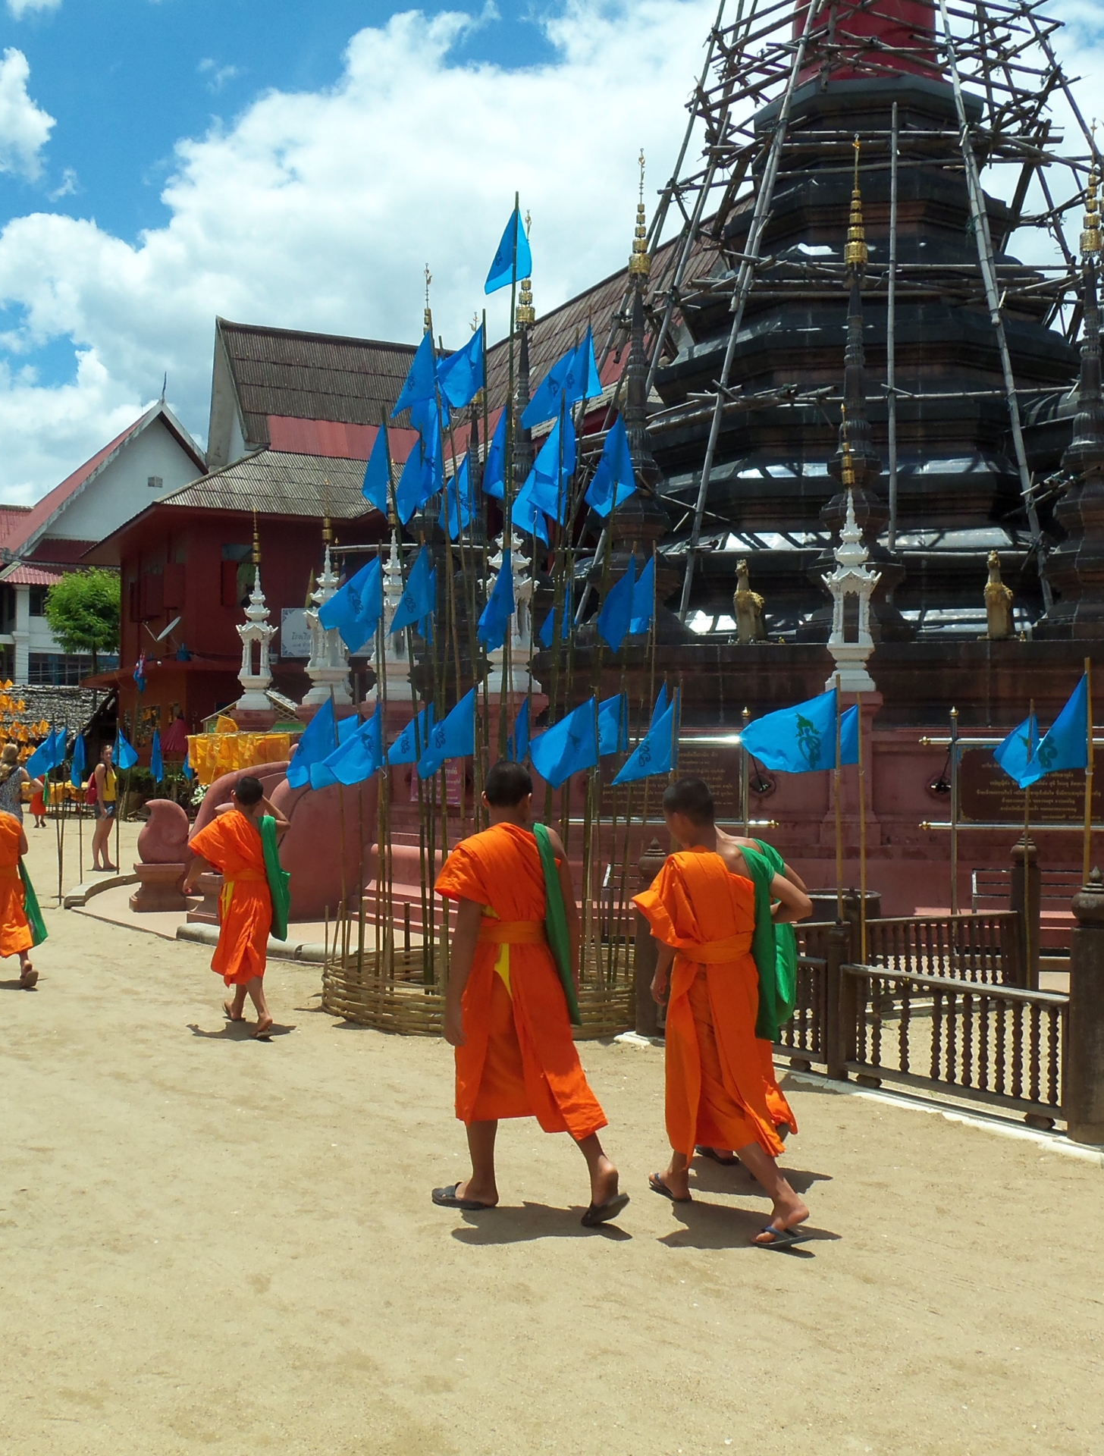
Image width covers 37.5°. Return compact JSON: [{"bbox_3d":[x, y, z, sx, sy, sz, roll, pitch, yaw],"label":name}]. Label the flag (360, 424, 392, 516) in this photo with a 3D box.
[{"bbox_3d":[-1.096,-1.607,10.134,0.099,0.565,0.268,1,-2,-45],"label":"flag"}]

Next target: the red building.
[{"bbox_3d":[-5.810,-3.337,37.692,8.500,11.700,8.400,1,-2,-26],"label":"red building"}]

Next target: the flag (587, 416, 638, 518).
[{"bbox_3d":[0.355,-1.548,9.650,0.330,0.591,0.200,0,0,10],"label":"flag"}]

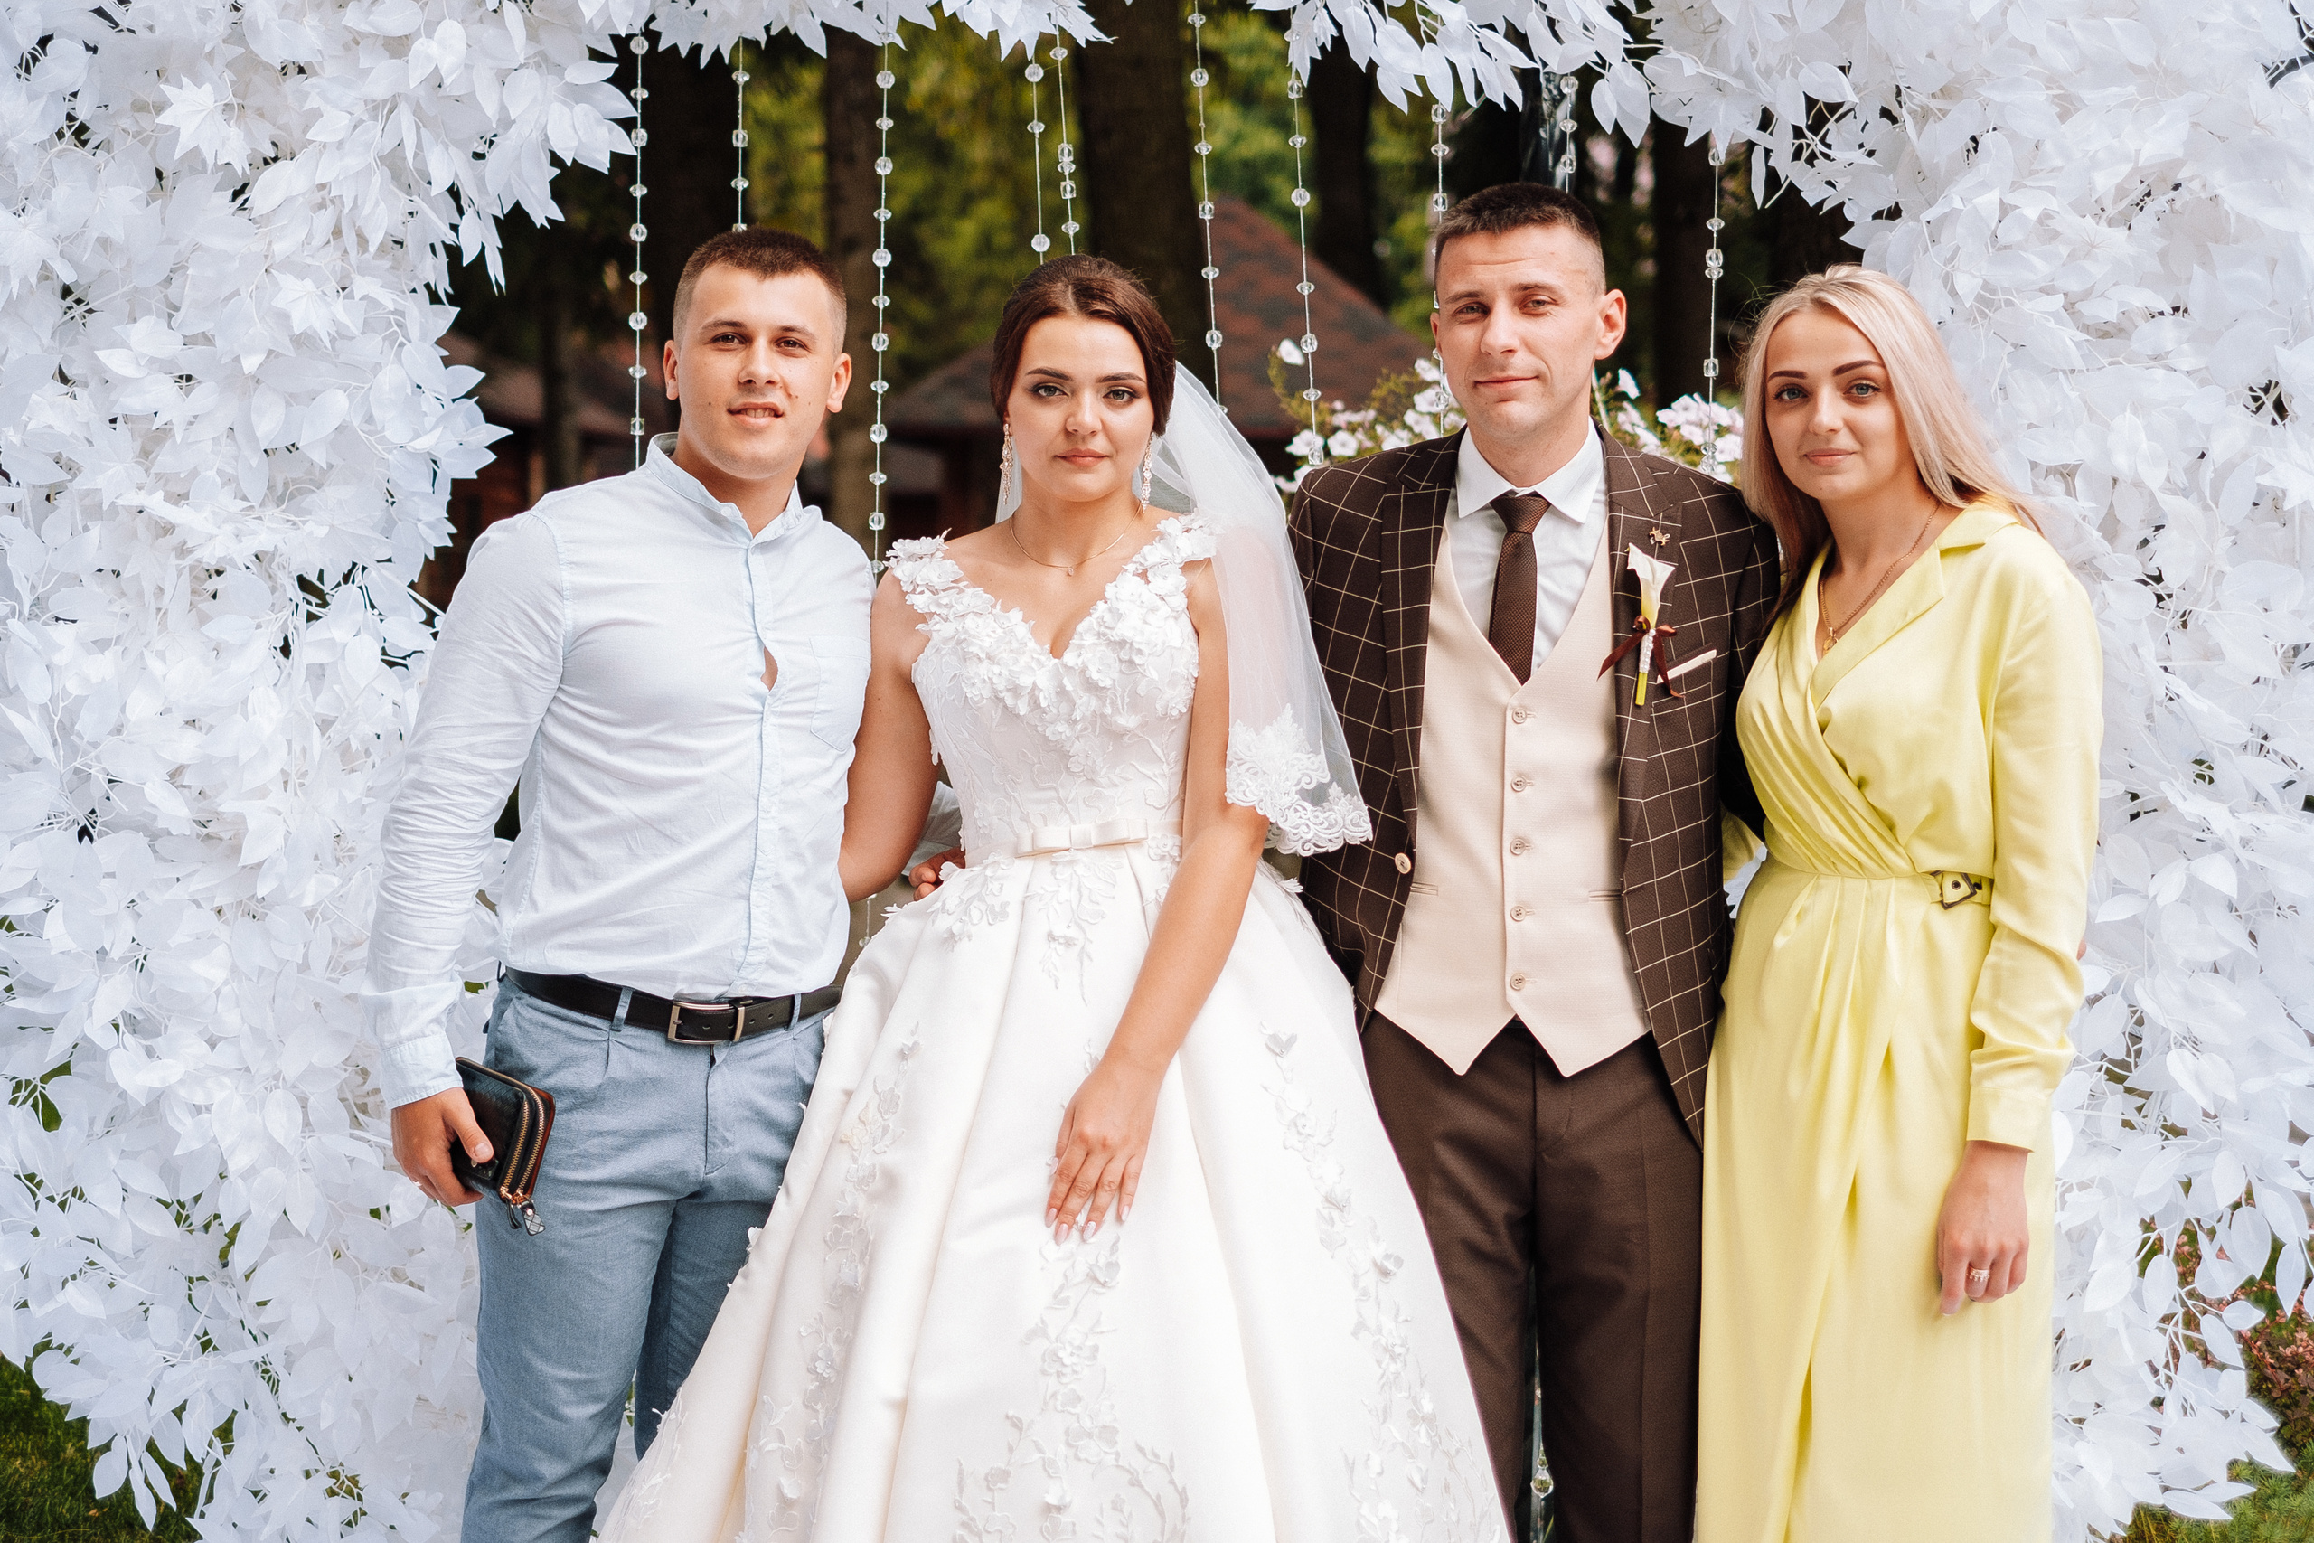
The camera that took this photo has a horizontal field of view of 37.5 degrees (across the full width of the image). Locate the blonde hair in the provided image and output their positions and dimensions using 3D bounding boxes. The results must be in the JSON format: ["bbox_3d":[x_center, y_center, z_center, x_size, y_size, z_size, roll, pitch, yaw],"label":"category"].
[{"bbox_3d":[0.690,-0.315,3.220,0.255,0.330,0.250,2,4,25],"label":"blonde hair"}]

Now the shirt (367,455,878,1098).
[{"bbox_3d":[-0.500,0.000,3.280,0.500,0.640,0.300,-2,4,-24],"label":"shirt"}]

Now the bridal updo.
[{"bbox_3d":[-0.070,-0.398,3.220,0.180,0.190,0.230,0,4,-2],"label":"bridal updo"}]

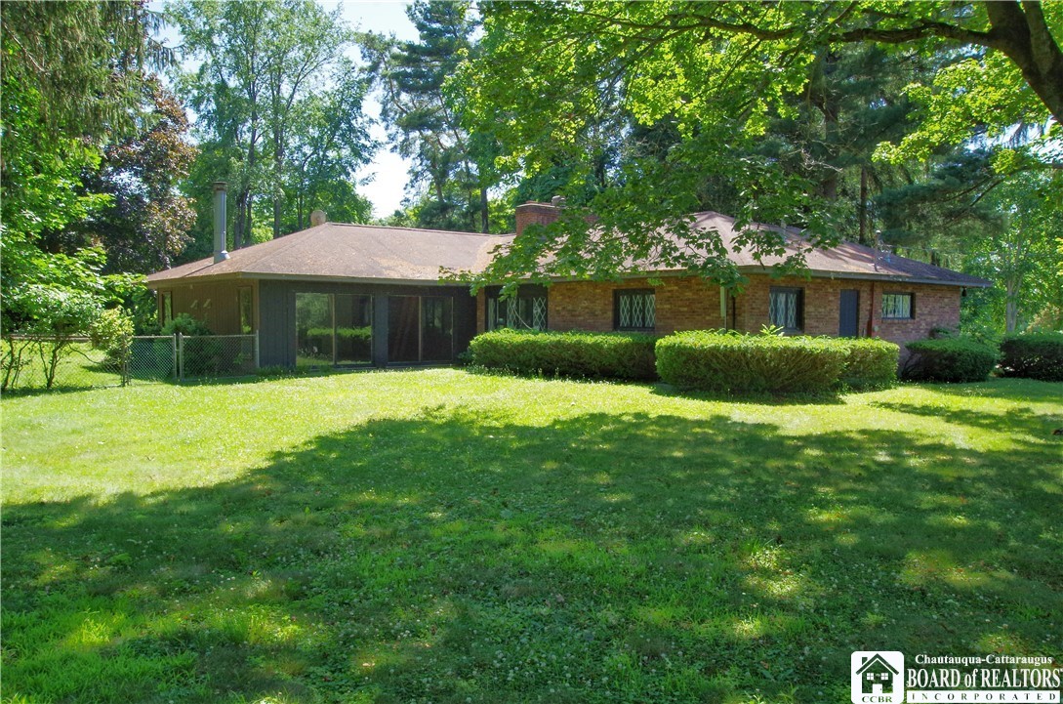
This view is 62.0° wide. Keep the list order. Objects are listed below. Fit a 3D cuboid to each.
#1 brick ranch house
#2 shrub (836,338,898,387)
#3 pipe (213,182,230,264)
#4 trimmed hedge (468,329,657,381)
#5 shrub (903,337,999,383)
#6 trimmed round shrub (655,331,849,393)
[{"bbox_3d":[0.278,-2.426,28.461,18.816,5.850,19.794,-1,3,-38],"label":"brick ranch house"},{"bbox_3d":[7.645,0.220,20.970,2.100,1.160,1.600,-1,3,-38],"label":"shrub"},{"bbox_3d":[-10.414,-4.317,29.629,0.460,2.671,0.460,-1,3,-38],"label":"pipe"},{"bbox_3d":[0.886,0.026,23.867,1.350,1.200,7.100,-1,3,-38],"label":"trimmed hedge"},{"bbox_3d":[11.192,0.202,23.741,2.200,1.120,2.000,-1,3,-38],"label":"shrub"},{"bbox_3d":[4.863,0.206,19.497,4.100,1.220,1.900,1,2,7],"label":"trimmed round shrub"}]

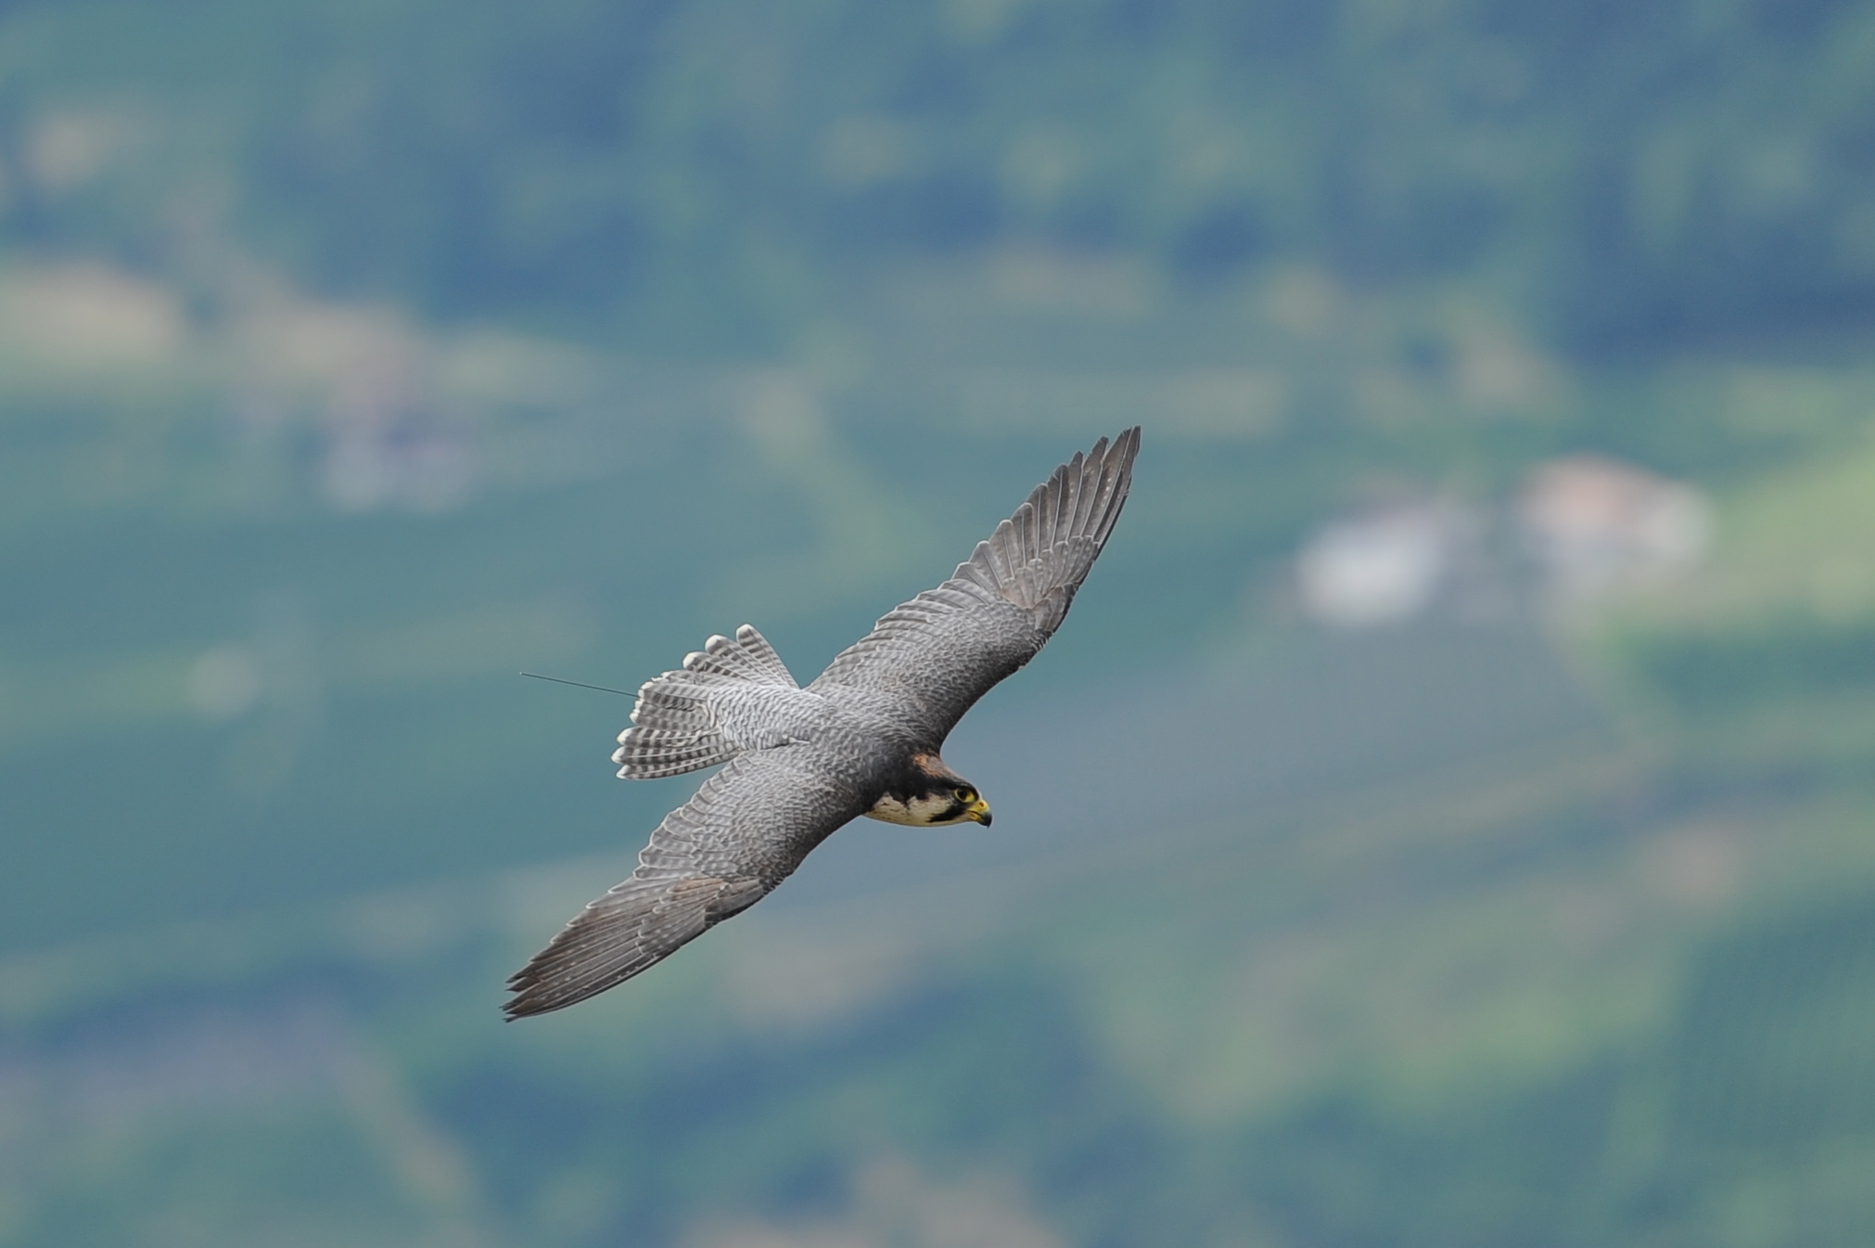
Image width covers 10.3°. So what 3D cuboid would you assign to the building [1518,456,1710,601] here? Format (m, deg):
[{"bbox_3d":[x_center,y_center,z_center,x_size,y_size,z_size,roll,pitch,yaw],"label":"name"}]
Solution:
[{"bbox_3d":[58.511,-8.302,900.000,14.000,8.500,11.000,-5,18,-17],"label":"building"}]

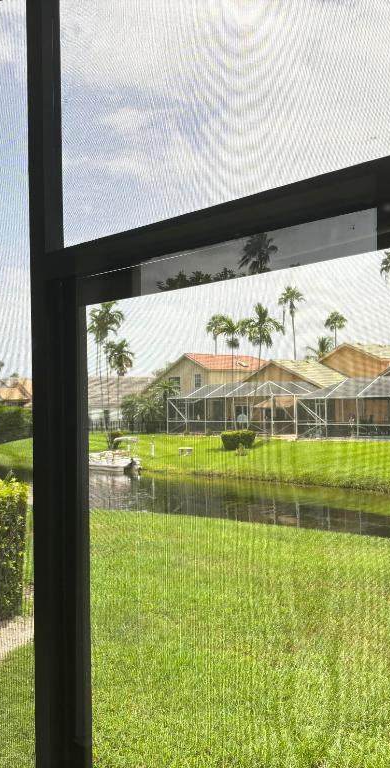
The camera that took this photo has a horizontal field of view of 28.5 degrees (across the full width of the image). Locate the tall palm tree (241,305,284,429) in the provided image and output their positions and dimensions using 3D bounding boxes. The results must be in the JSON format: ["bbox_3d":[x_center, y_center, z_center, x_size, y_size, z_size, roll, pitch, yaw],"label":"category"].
[{"bbox_3d":[3.960,-0.605,46.500,2.700,8.400,2.700,-1,-2,0],"label":"tall palm tree"}]

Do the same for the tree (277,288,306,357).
[{"bbox_3d":[12.232,-3.885,98.000,3.300,17.080,3.300,-1,-2,0],"label":"tree"}]

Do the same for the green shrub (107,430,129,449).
[{"bbox_3d":[-5.073,3.680,51.000,1.450,1.190,1.400,-1,-2,0],"label":"green shrub"}]

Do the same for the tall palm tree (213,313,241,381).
[{"bbox_3d":[2.086,-0.363,46.500,1.900,7.680,1.900,-1,-2,0],"label":"tall palm tree"}]

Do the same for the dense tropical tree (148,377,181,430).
[{"bbox_3d":[-2.379,1.580,60.000,2.700,4.330,2.700,-1,-2,0],"label":"dense tropical tree"}]

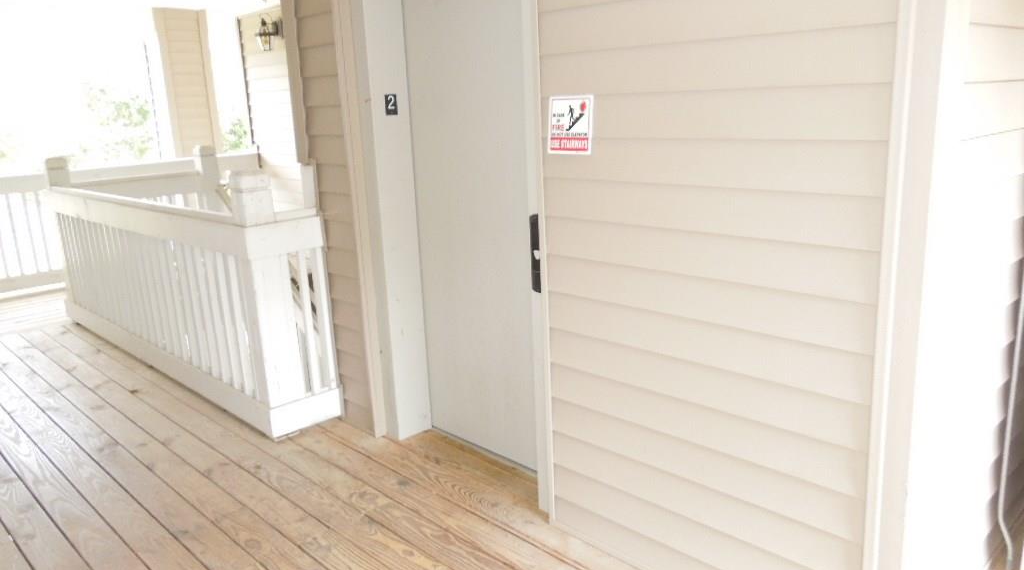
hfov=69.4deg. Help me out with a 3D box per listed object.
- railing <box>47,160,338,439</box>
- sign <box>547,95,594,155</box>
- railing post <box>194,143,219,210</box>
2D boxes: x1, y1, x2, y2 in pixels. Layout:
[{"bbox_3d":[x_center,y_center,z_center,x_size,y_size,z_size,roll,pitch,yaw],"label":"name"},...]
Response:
[{"bbox_3d":[-2.236,-0.149,4.726,0.375,1.278,3.378,-16,19,-43],"label":"railing"},{"bbox_3d":[0.181,-0.496,2.303,0.006,0.176,0.174,-9,14,-44],"label":"sign"},{"bbox_3d":[-2.626,-0.580,6.554,0.144,1.278,0.144,-16,19,-43],"label":"railing post"}]

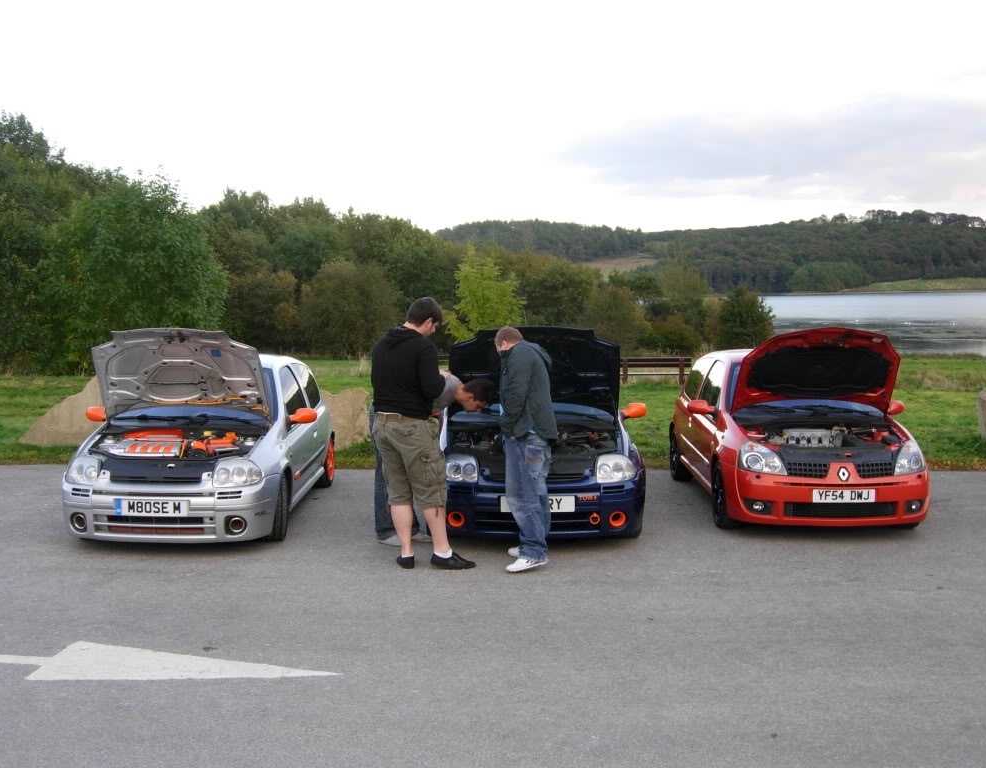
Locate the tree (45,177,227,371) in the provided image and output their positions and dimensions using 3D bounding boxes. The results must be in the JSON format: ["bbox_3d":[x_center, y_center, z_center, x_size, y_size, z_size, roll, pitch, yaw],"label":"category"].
[{"bbox_3d":[-11.047,-3.393,33.000,5.640,6.074,5.358,0,4,0],"label":"tree"}]

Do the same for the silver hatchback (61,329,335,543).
[{"bbox_3d":[-2.395,0.341,9.261,1.750,1.600,3.800,0,4,-1],"label":"silver hatchback"}]

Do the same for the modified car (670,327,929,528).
[{"bbox_3d":[2.643,0.290,9.696,1.750,1.600,3.800,0,4,1],"label":"modified car"}]

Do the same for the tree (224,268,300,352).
[{"bbox_3d":[-9.867,-3.106,45.000,3.212,3.550,3.051,0,4,0],"label":"tree"}]

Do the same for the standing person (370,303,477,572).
[{"bbox_3d":[-0.472,0.331,7.294,0.560,1.840,0.460,3,5,40],"label":"standing person"}]

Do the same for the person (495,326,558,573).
[{"bbox_3d":[0.232,0.426,7.335,0.380,1.640,0.480,1,4,20],"label":"person"}]

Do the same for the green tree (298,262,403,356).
[{"bbox_3d":[-5.714,-3.029,43.000,4.199,3.917,3.989,0,4,0],"label":"green tree"}]

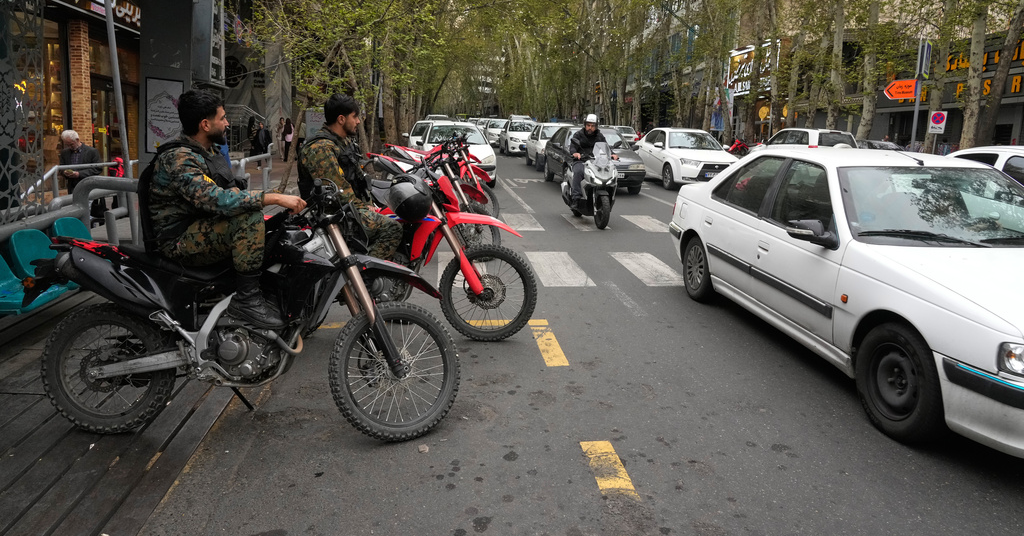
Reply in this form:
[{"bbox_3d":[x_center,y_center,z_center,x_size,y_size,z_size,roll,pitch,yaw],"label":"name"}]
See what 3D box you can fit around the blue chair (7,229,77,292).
[{"bbox_3d":[-3.120,-0.060,4.760,0.460,0.400,0.450,0,11,-6],"label":"blue chair"}]

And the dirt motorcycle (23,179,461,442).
[{"bbox_3d":[-1.329,0.235,3.368,2.190,1.220,0.820,0,6,1],"label":"dirt motorcycle"}]

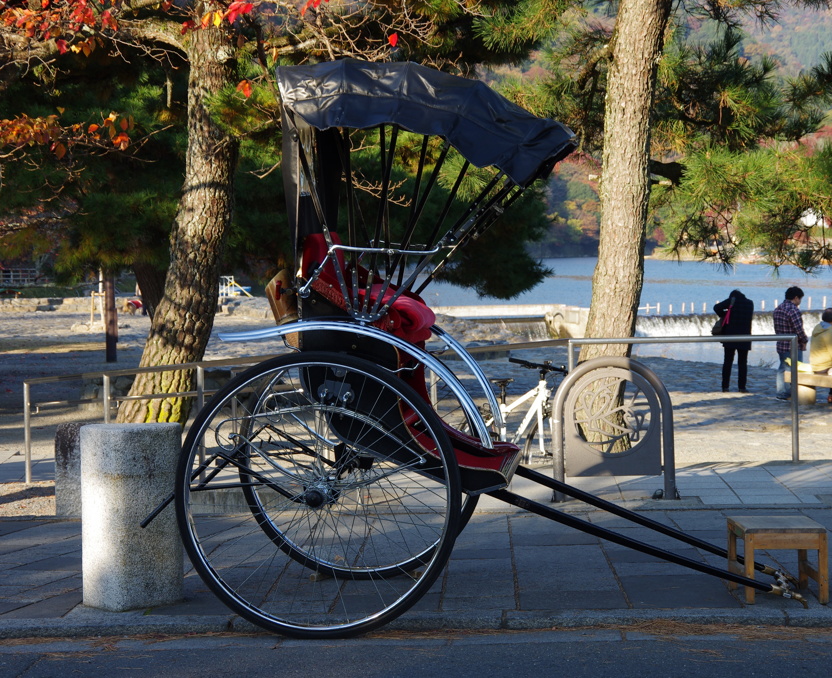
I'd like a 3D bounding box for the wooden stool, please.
[{"bbox_3d":[1.410,0.860,7.970,0.320,0.290,0.350,-1,2,-2],"label":"wooden stool"}]

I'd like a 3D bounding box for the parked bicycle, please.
[{"bbox_3d":[0.754,0.710,16.300,0.580,1.030,1.680,-3,3,-37],"label":"parked bicycle"}]

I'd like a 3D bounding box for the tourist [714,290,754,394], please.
[{"bbox_3d":[4.677,0.022,30.100,0.580,1.540,0.420,-1,2,3],"label":"tourist"}]

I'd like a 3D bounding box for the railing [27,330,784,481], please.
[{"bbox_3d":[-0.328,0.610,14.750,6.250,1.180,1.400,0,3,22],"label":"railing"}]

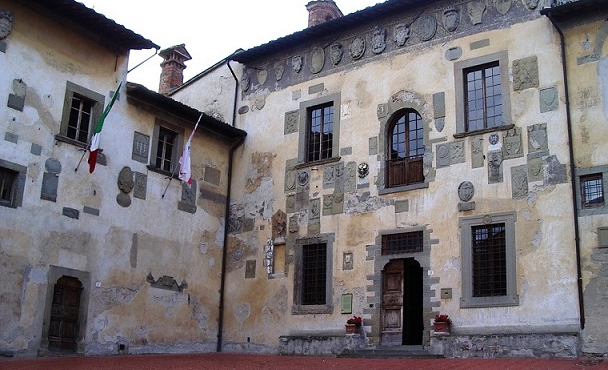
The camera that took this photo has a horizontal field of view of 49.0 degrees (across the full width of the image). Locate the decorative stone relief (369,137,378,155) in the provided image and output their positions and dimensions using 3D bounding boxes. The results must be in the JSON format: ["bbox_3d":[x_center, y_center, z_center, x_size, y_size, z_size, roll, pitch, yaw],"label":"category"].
[{"bbox_3d":[2.244,-1.256,21.686,0.310,0.575,0.080,-10,-19,36],"label":"decorative stone relief"}]

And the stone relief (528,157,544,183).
[{"bbox_3d":[6.265,-0.416,18.004,0.405,0.649,0.080,-9,-19,36],"label":"stone relief"}]

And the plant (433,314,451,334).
[{"bbox_3d":[3.830,3.861,18.544,0.402,0.496,0.320,-10,-18,38],"label":"plant"}]

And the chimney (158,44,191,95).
[{"bbox_3d":[-5.880,-5.234,30.526,0.944,2.102,0.944,-9,-19,37],"label":"chimney"}]

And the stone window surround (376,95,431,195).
[{"bbox_3d":[3.156,-1.400,21.079,1.869,3.346,0.280,-10,-19,36],"label":"stone window surround"}]

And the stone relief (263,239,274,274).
[{"bbox_3d":[-1.271,2.489,23.318,0.414,1.195,0.120,-10,-19,36],"label":"stone relief"}]

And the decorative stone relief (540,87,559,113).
[{"bbox_3d":[6.693,-2.298,18.149,0.475,0.666,0.100,-10,-19,36],"label":"decorative stone relief"}]

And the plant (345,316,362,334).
[{"bbox_3d":[1.488,4.277,20.377,0.410,0.507,0.320,-10,-18,38],"label":"plant"}]

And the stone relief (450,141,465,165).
[{"bbox_3d":[4.508,-0.942,19.489,0.452,0.705,0.100,-10,-19,36],"label":"stone relief"}]

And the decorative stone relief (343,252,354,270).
[{"bbox_3d":[1.402,2.411,20.994,0.357,0.553,0.090,-9,-19,36],"label":"decorative stone relief"}]

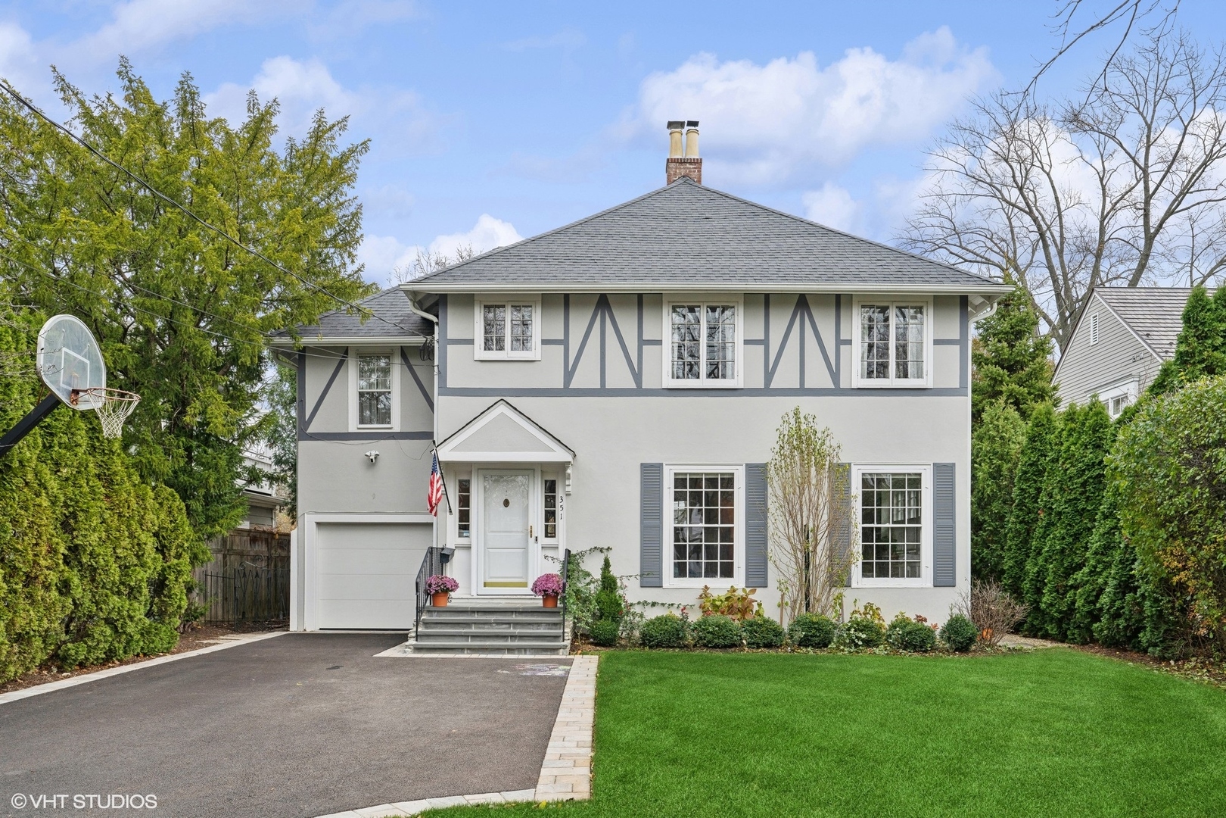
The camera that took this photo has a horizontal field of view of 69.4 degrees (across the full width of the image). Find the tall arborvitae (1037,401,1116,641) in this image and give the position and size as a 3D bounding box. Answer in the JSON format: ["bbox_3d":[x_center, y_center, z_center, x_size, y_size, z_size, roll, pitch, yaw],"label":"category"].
[{"bbox_3d":[8.283,1.983,15.800,1.250,4.308,1.250,0,-2,0],"label":"tall arborvitae"}]

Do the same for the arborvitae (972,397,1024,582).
[{"bbox_3d":[8.147,2.055,18.800,1.350,4.394,1.350,0,-2,0],"label":"arborvitae"}]

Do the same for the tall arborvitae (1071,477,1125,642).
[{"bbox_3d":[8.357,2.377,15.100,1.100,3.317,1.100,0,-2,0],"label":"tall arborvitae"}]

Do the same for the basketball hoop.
[{"bbox_3d":[-5.128,0.040,9.000,0.600,0.500,0.470,0,-2,0],"label":"basketball hoop"}]

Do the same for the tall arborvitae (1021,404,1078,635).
[{"bbox_3d":[8.249,2.078,16.700,1.150,4.337,1.150,0,-2,0],"label":"tall arborvitae"}]

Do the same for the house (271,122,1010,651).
[{"bbox_3d":[0.000,-1.150,18.500,12.700,10.300,10.400,0,-2,0],"label":"house"}]

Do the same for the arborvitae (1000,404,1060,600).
[{"bbox_3d":[8.300,2.100,17.400,1.250,4.450,1.250,0,-3,0],"label":"arborvitae"}]

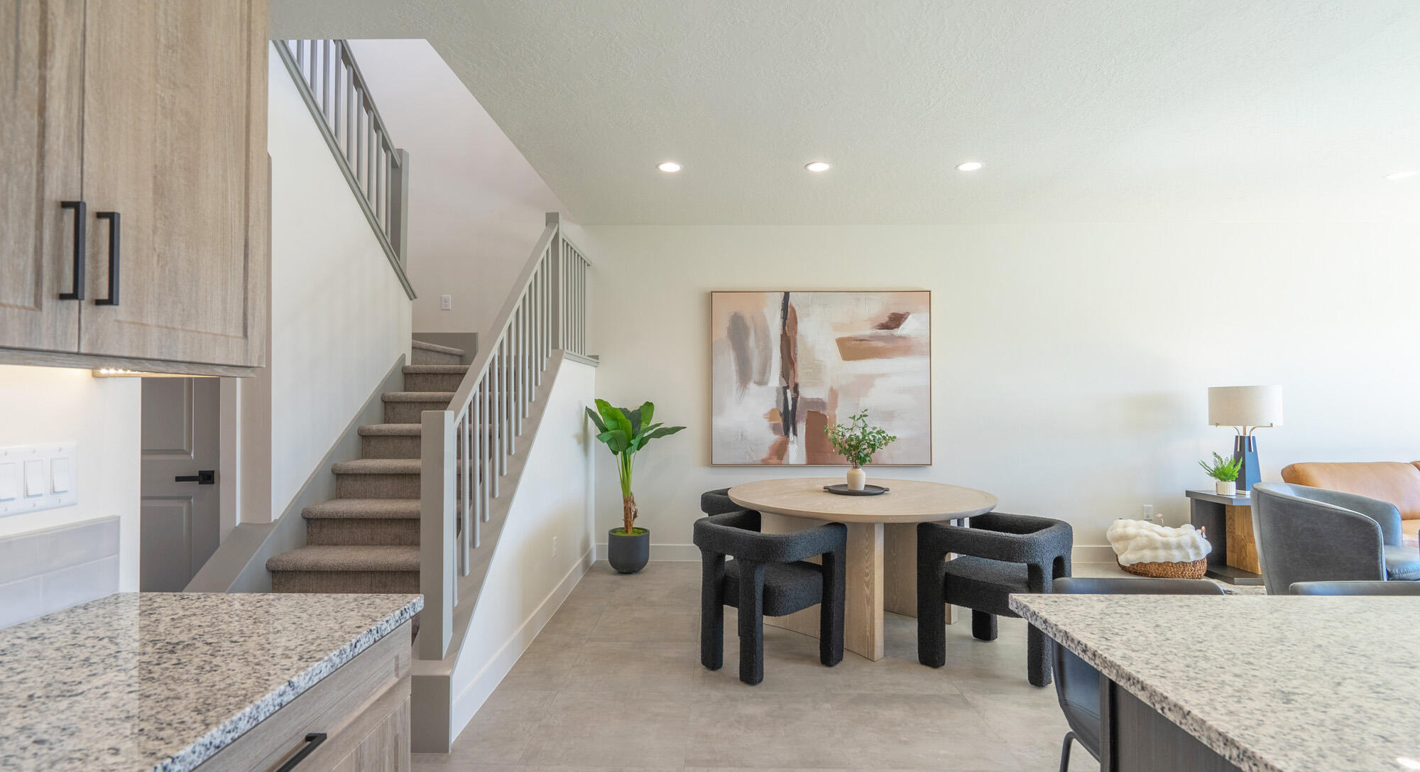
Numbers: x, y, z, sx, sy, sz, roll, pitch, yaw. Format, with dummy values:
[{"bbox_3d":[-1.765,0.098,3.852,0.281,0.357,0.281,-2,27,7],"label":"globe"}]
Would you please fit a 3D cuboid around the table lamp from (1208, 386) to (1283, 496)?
[{"bbox_3d":[4.061,0.420,4.815,0.450,0.800,0.450,0,-1,1],"label":"table lamp"}]

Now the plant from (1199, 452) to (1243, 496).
[{"bbox_3d":[3.830,0.662,4.737,0.290,0.335,0.270,0,-1,1],"label":"plant"}]

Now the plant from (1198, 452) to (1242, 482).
[{"bbox_3d":[3.900,0.617,4.804,0.290,0.236,0.270,0,-1,1],"label":"plant"}]

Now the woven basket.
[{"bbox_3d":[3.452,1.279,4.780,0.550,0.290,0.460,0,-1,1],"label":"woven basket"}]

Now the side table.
[{"bbox_3d":[3.989,1.118,4.723,0.500,0.610,0.450,0,-1,1],"label":"side table"}]

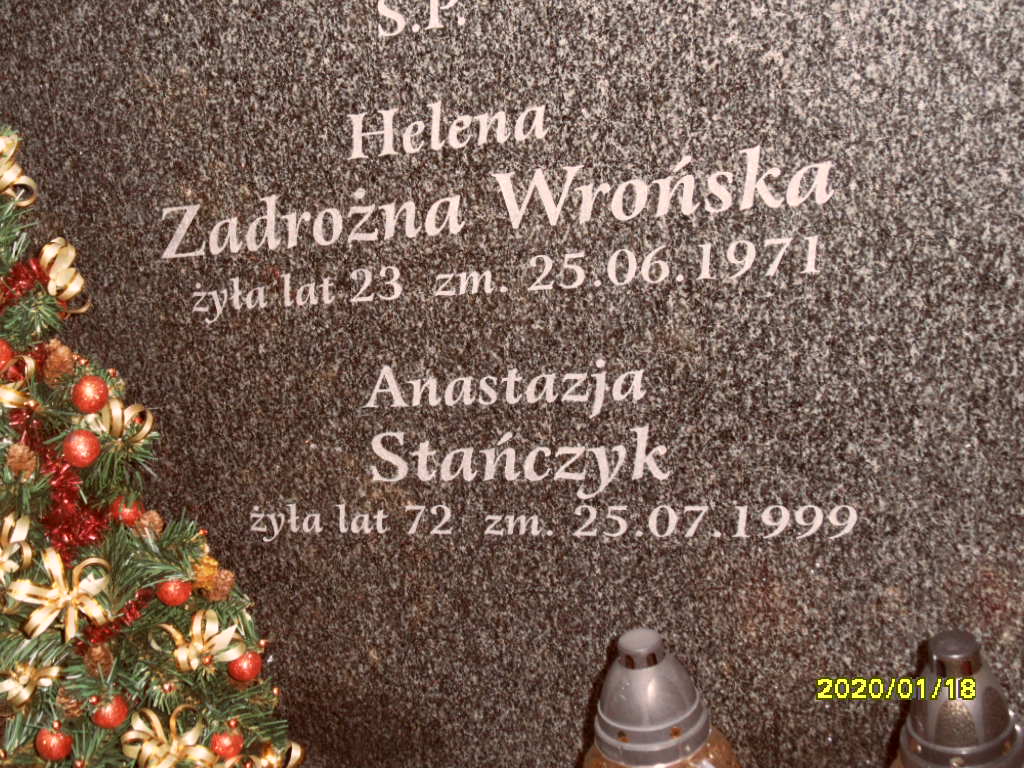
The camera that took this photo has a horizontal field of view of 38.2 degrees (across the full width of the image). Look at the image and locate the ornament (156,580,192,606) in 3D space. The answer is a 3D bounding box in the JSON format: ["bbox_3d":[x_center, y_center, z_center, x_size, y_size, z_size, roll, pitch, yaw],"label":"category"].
[{"bbox_3d":[-0.253,0.154,1.110,0.027,0.027,0.027,-11,18,-6],"label":"ornament"}]

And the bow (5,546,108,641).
[{"bbox_3d":[-0.328,0.152,1.070,0.074,0.066,0.036,-13,-9,-14],"label":"bow"}]

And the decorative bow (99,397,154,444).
[{"bbox_3d":[-0.289,0.027,1.110,0.030,0.036,0.042,8,29,38],"label":"decorative bow"}]

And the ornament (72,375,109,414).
[{"bbox_3d":[-0.313,0.008,1.100,0.027,0.027,0.027,-11,18,-6],"label":"ornament"}]

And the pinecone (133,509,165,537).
[{"bbox_3d":[-0.278,0.106,1.130,0.023,0.024,0.023,11,32,42],"label":"pinecone"}]

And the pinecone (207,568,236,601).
[{"bbox_3d":[-0.222,0.153,1.130,0.023,0.026,0.023,11,32,42],"label":"pinecone"}]

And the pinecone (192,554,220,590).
[{"bbox_3d":[-0.233,0.144,1.130,0.023,0.028,0.023,-11,18,-6],"label":"pinecone"}]

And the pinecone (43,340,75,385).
[{"bbox_3d":[-0.343,-0.017,1.120,0.024,0.035,0.024,-11,18,-6],"label":"pinecone"}]

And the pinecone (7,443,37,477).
[{"bbox_3d":[-0.361,0.056,1.090,0.023,0.027,0.023,-19,24,-17],"label":"pinecone"}]

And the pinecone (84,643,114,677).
[{"bbox_3d":[-0.310,0.207,1.110,0.023,0.028,0.023,-19,24,-17],"label":"pinecone"}]

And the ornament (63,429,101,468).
[{"bbox_3d":[-0.315,0.047,1.085,0.028,0.028,0.028,-19,24,-17],"label":"ornament"}]

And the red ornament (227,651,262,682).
[{"bbox_3d":[-0.207,0.218,1.150,0.027,0.027,0.027,-11,18,-6],"label":"red ornament"}]

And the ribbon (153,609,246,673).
[{"bbox_3d":[-0.237,0.194,1.120,0.070,0.050,0.040,-16,-9,-23],"label":"ribbon"}]

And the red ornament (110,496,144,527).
[{"bbox_3d":[-0.299,0.098,1.150,0.027,0.027,0.027,-11,18,-6],"label":"red ornament"}]

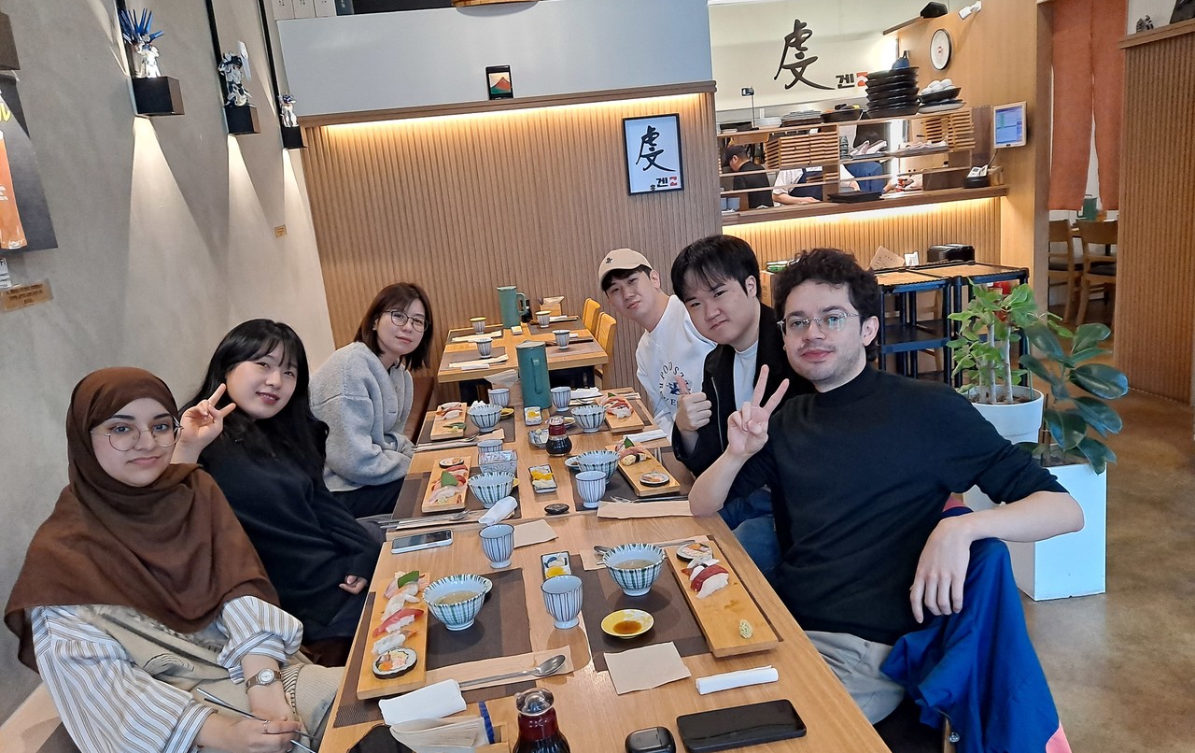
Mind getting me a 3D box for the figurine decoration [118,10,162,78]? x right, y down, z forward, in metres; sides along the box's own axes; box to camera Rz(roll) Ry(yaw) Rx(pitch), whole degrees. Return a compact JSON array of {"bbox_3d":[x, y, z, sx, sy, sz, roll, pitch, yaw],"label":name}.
[{"bbox_3d":[-1.394,-1.023,2.651,0.110,0.195,0.085,-15,16,-35],"label":"figurine decoration"}]

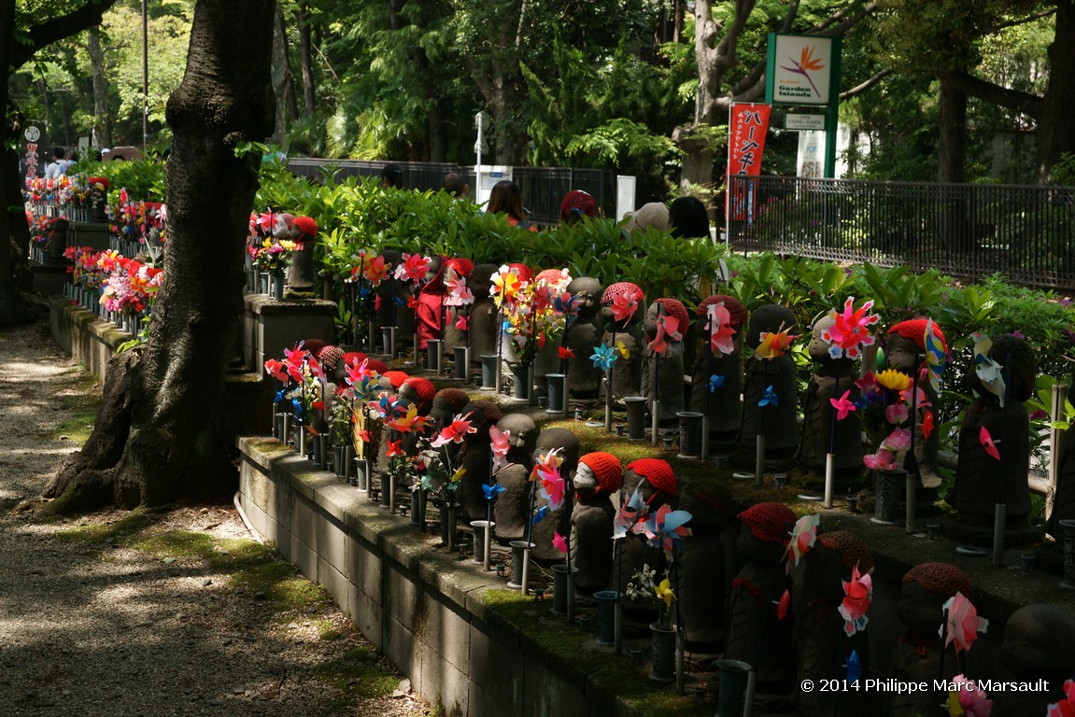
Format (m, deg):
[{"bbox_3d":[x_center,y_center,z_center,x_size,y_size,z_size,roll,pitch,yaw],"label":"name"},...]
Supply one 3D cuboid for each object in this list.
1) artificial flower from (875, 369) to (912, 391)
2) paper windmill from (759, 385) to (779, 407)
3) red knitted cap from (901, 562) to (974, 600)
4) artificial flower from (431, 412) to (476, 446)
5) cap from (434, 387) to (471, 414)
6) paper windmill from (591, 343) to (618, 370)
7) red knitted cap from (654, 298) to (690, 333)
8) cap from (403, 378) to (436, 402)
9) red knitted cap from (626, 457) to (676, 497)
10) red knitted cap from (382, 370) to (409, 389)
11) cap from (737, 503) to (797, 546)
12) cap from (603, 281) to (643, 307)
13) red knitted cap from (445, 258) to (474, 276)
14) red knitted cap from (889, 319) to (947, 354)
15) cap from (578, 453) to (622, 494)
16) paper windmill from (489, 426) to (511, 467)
[{"bbox_3d":[0.883,0.055,3.717,0.088,0.062,0.090,-1,7,-25],"label":"artificial flower"},{"bbox_3d":[0.651,0.106,4.200,0.058,0.062,0.030,0,6,-13],"label":"paper windmill"},{"bbox_3d":[0.856,0.478,3.191,0.143,0.095,0.148,2,6,0],"label":"red knitted cap"},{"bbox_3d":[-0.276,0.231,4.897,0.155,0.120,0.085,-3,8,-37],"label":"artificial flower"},{"bbox_3d":[-0.315,0.157,5.530,0.137,0.100,0.130,1,6,0],"label":"cap"},{"bbox_3d":[0.209,-0.003,4.700,0.086,0.086,0.032,1,7,12],"label":"paper windmill"},{"bbox_3d":[0.469,-0.144,5.190,0.122,0.122,0.135,-1,7,-25],"label":"red knitted cap"},{"bbox_3d":[-0.480,0.128,6.096,0.138,0.100,0.142,2,6,0],"label":"cap"},{"bbox_3d":[0.331,0.346,4.333,0.140,0.108,0.146,2,6,0],"label":"red knitted cap"},{"bbox_3d":[-0.574,0.093,6.100,0.128,0.100,0.128,0,7,0],"label":"red knitted cap"},{"bbox_3d":[0.581,0.421,3.790,0.142,0.106,0.148,2,6,0],"label":"cap"},{"bbox_3d":[0.316,-0.235,5.490,0.152,0.088,0.145,1,6,0],"label":"cap"},{"bbox_3d":[-0.367,-0.427,7.036,0.138,0.097,0.142,2,6,0],"label":"red knitted cap"},{"bbox_3d":[1.039,-0.059,4.070,0.155,0.092,0.145,1,6,0],"label":"red knitted cap"},{"bbox_3d":[0.185,0.333,4.340,0.125,0.115,0.128,1,6,0],"label":"cap"},{"bbox_3d":[-0.117,0.274,4.634,0.050,0.135,0.130,5,7,25],"label":"paper windmill"}]

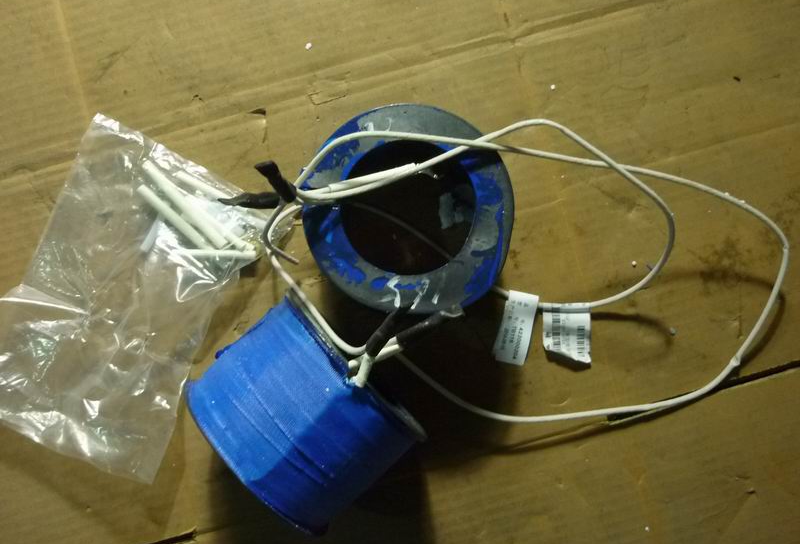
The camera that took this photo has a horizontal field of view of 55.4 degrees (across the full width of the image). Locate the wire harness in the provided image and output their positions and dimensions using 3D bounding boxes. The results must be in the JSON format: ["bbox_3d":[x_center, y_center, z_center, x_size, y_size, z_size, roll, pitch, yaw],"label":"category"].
[{"bbox_3d":[0.070,0.004,0.393,0.274,0.075,0.152,0,88,0],"label":"wire harness"}]

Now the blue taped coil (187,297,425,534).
[{"bbox_3d":[-0.044,0.067,0.378,0.068,0.098,0.098,-44,88,-3],"label":"blue taped coil"}]

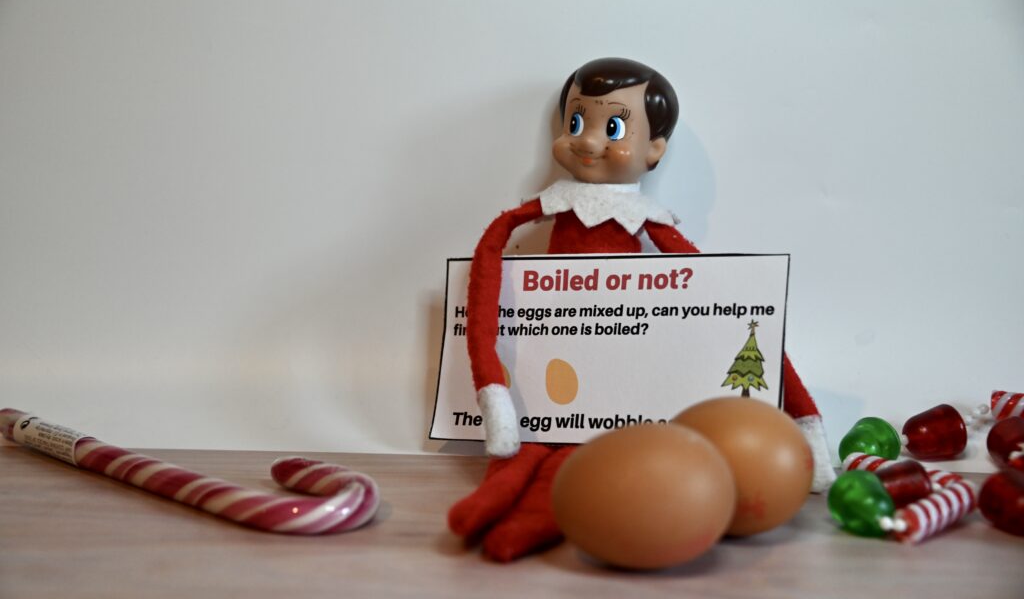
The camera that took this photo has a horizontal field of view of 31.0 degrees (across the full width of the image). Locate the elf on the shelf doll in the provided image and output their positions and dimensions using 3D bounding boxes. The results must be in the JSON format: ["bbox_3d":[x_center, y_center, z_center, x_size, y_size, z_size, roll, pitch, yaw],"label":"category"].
[{"bbox_3d":[0.049,-0.005,0.643,0.128,0.154,0.166,2,9,10],"label":"elf on the shelf doll"}]

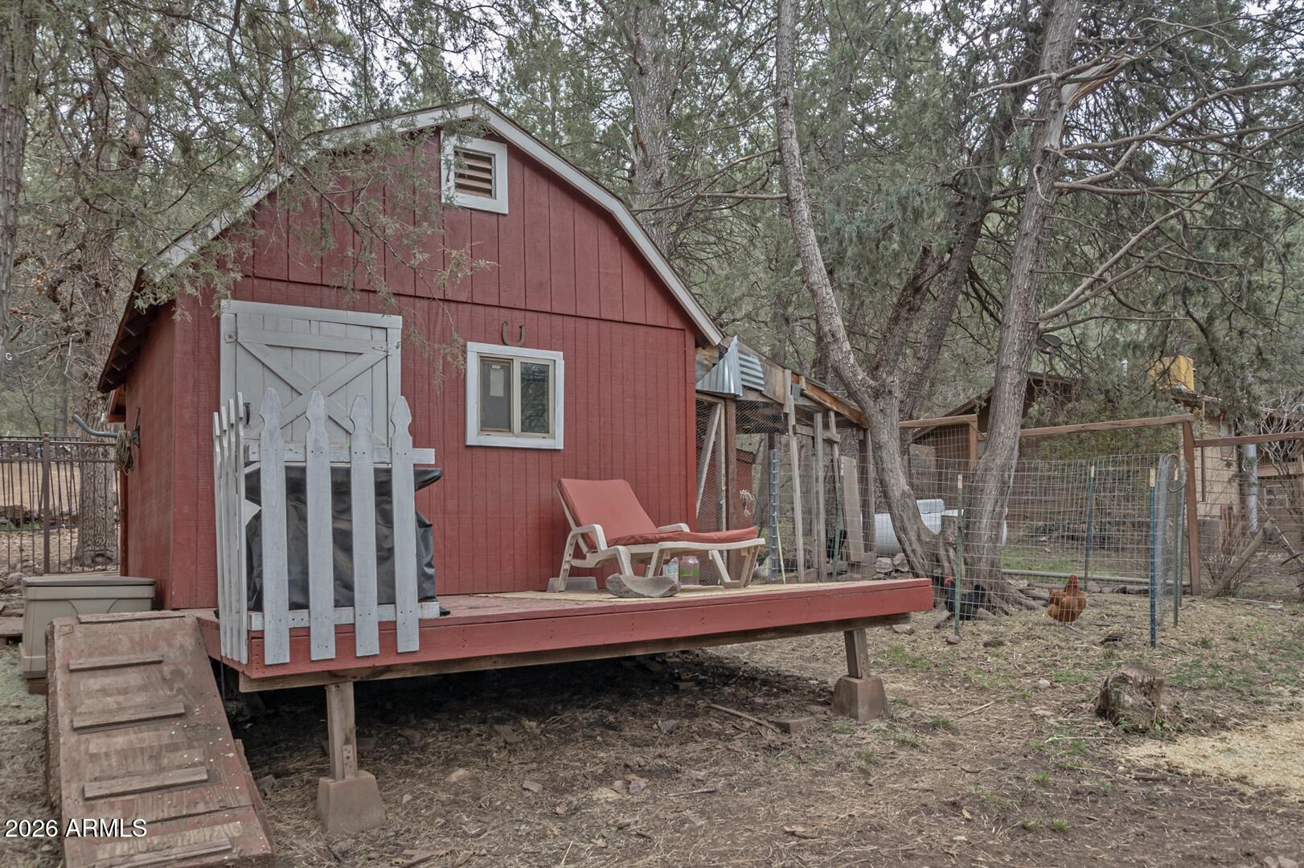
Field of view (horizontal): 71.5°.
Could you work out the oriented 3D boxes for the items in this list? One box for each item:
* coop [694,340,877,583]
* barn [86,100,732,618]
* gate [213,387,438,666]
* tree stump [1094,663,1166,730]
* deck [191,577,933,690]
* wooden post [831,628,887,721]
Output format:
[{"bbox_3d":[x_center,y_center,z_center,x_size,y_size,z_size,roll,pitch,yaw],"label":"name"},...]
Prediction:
[{"bbox_3d":[0.696,0.278,8.942,2.150,2.070,1.950,2,-6,-31],"label":"coop"},{"bbox_3d":[-2.268,-0.406,8.119,4.120,3.450,4.050,2,-6,-32],"label":"barn"},{"bbox_3d":[-1.351,0.372,3.845,0.780,1.050,0.550,2,-6,-31],"label":"gate"},{"bbox_3d":[2.594,1.427,4.920,0.330,0.290,0.330,2,-6,-28],"label":"tree stump"},{"bbox_3d":[-0.561,1.064,5.383,3.680,0.250,2.420,2,-8,-31],"label":"deck"},{"bbox_3d":[1.177,1.366,5.150,0.220,0.510,0.220,2,-6,-31],"label":"wooden post"}]

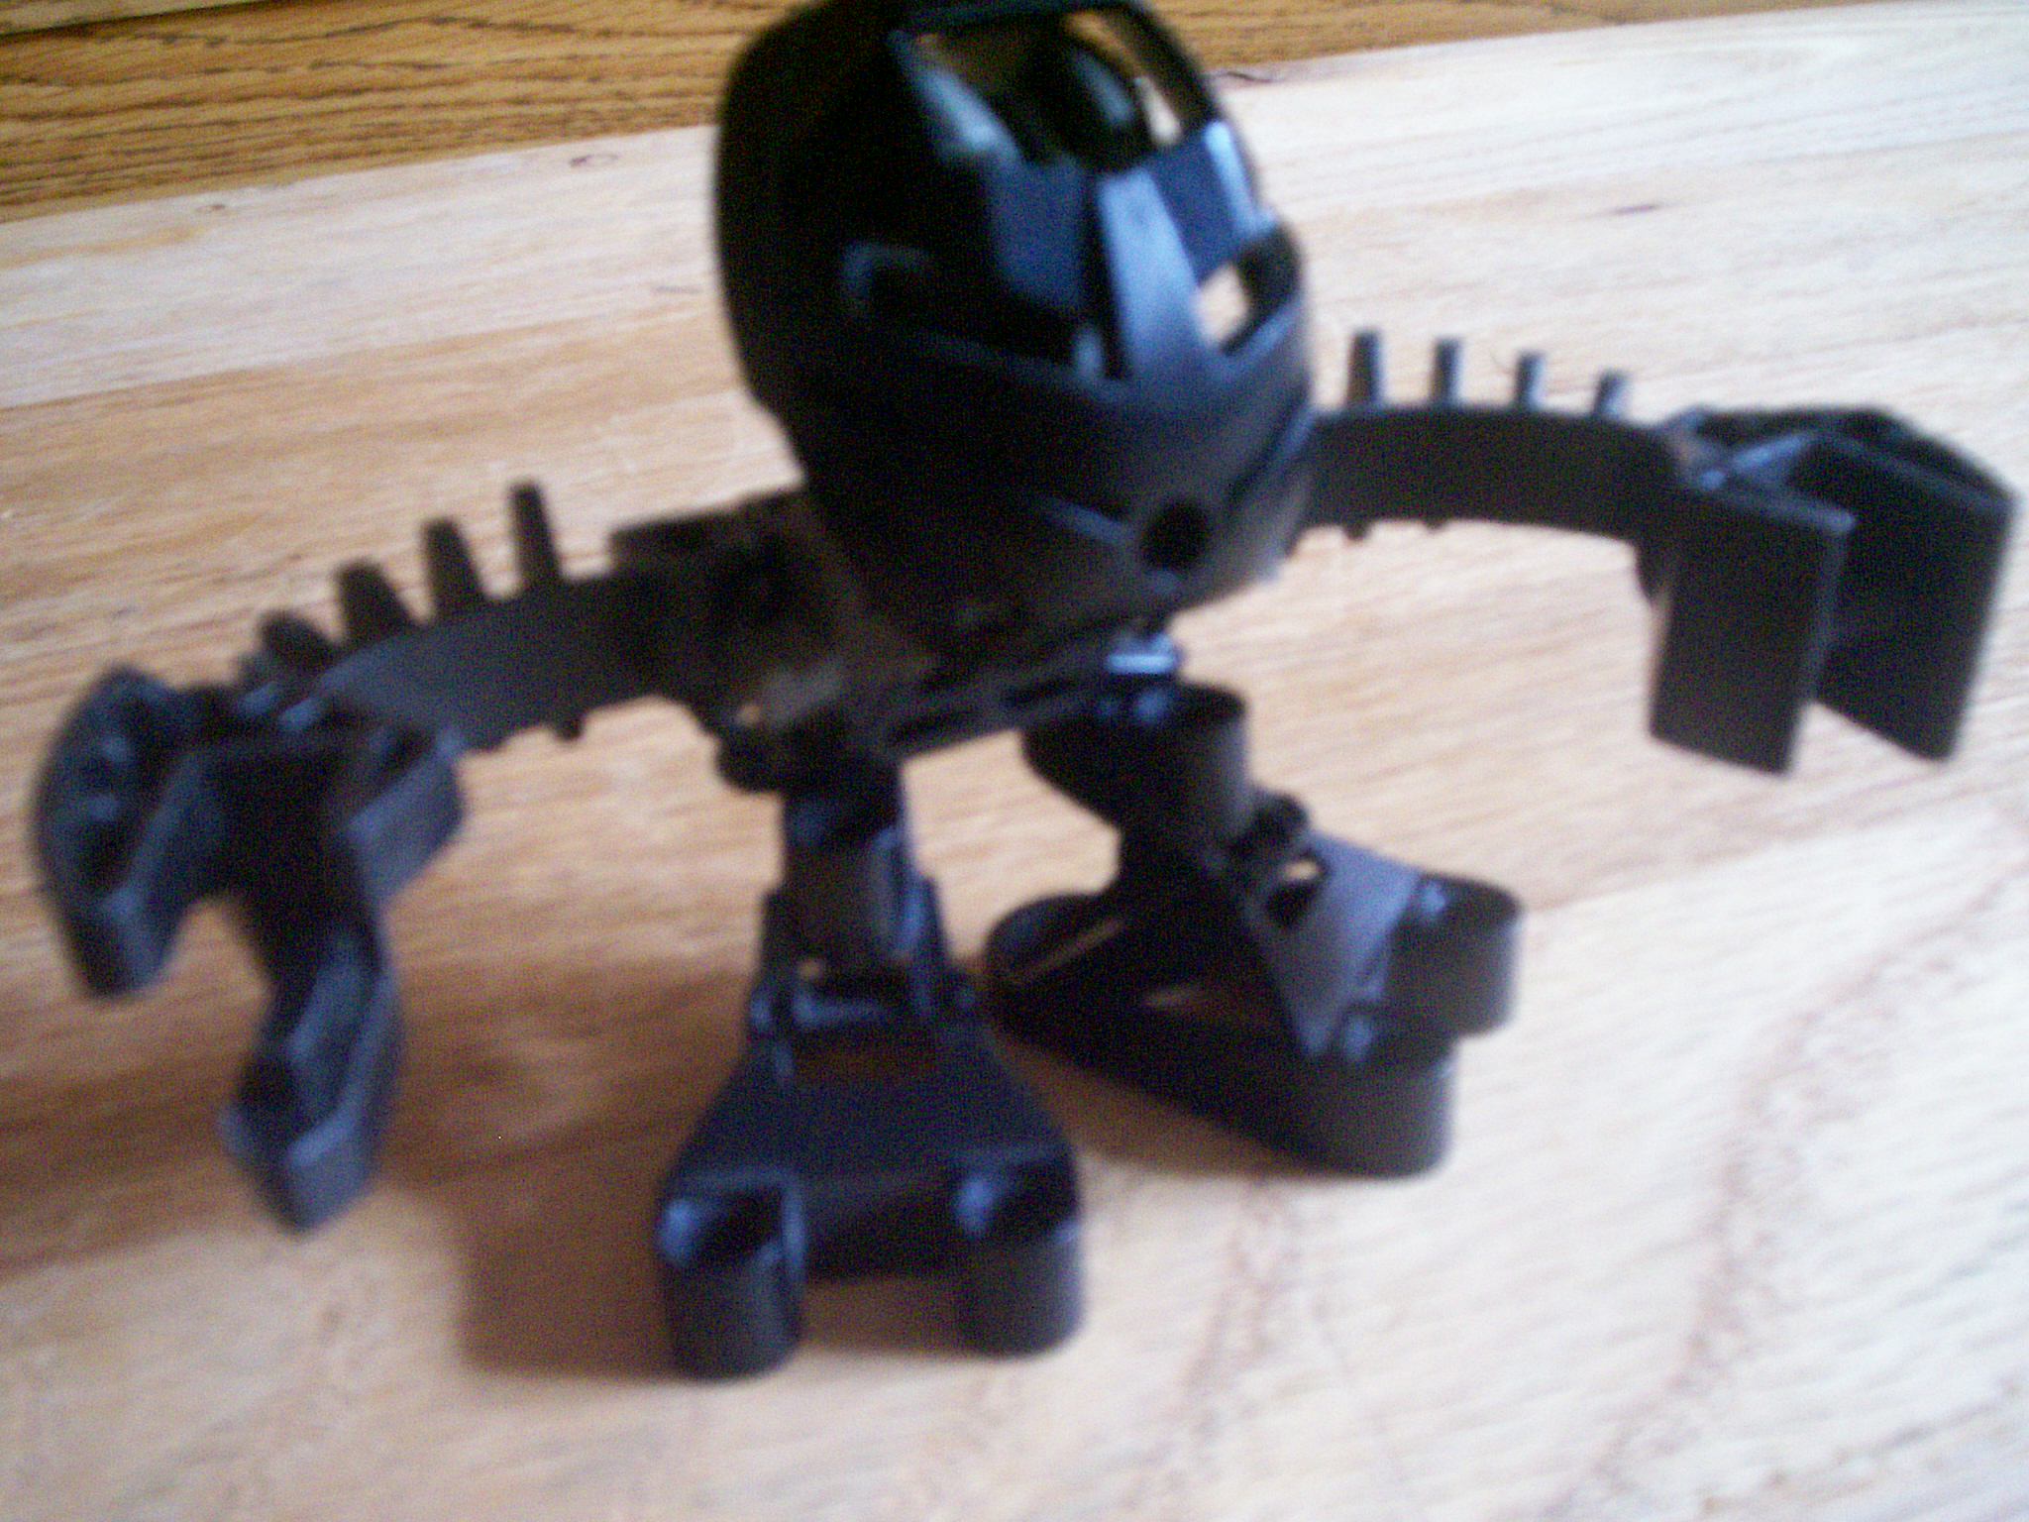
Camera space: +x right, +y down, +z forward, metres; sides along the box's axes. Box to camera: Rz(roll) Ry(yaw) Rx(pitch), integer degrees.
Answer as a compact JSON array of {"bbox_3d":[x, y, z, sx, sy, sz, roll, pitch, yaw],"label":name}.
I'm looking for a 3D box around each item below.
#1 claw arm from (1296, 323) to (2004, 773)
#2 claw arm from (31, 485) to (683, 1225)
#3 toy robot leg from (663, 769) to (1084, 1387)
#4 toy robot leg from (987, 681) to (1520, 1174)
[{"bbox_3d":[0.037,-0.015,0.133,0.046,0.022,0.020,8,31,17],"label":"claw arm"},{"bbox_3d":[-0.033,0.001,0.108,0.020,0.023,0.042,8,31,17],"label":"claw arm"},{"bbox_3d":[-0.009,0.015,0.125,0.024,0.025,0.034,-3,29,-2],"label":"toy robot leg"},{"bbox_3d":[0.014,0.007,0.138,0.034,0.025,0.024,10,31,20],"label":"toy robot leg"}]

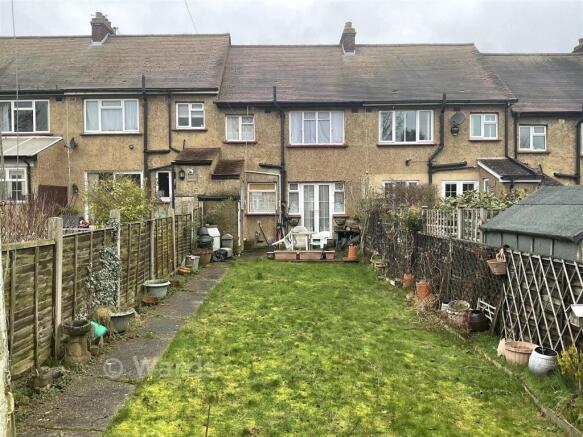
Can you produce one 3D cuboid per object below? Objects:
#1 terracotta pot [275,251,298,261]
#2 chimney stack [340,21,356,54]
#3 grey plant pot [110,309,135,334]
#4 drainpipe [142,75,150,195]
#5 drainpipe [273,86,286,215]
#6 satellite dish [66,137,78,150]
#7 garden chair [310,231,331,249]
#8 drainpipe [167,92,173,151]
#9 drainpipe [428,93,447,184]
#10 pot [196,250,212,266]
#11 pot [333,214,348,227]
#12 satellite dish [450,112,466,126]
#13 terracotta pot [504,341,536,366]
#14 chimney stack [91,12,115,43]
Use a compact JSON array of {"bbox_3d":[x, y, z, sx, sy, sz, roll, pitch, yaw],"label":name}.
[{"bbox_3d":[-0.127,0.943,12.454,0.599,0.203,0.223,-1,1,0],"label":"terracotta pot"},{"bbox_3d":[2.433,-7.602,21.112,0.507,1.404,1.370,-1,1,0],"label":"chimney stack"},{"bbox_3d":[-2.199,1.340,6.354,0.304,0.259,0.304,-1,1,0],"label":"grey plant pot"},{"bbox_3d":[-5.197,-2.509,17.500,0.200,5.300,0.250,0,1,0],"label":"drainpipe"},{"bbox_3d":[-0.419,-2.043,17.500,0.420,5.400,0.280,0,1,0],"label":"drainpipe"},{"bbox_3d":[-7.644,-2.618,17.043,0.487,0.457,0.386,1,2,45],"label":"satellite dish"},{"bbox_3d":[0.836,0.724,14.032,0.568,0.731,0.568,-1,1,-30],"label":"garden chair"},{"bbox_3d":[-4.297,-3.428,17.257,0.086,2.091,0.091,-1,1,0],"label":"drainpipe"},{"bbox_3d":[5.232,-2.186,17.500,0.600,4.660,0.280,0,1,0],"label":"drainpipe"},{"bbox_3d":[-2.245,1.019,12.600,0.440,0.400,0.440,0,1,0],"label":"pot"},{"bbox_3d":[1.761,0.083,17.550,0.440,0.340,0.280,0,1,0],"label":"pot"},{"bbox_3d":[5.917,-3.515,17.300,0.520,0.500,0.300,0,1,30],"label":"satellite dish"},{"bbox_3d":[2.679,1.593,5.700,0.400,0.230,0.400,0,1,0],"label":"terracotta pot"},{"bbox_3d":[-8.095,-8.026,21.119,0.507,1.410,1.370,-1,1,0],"label":"chimney stack"}]

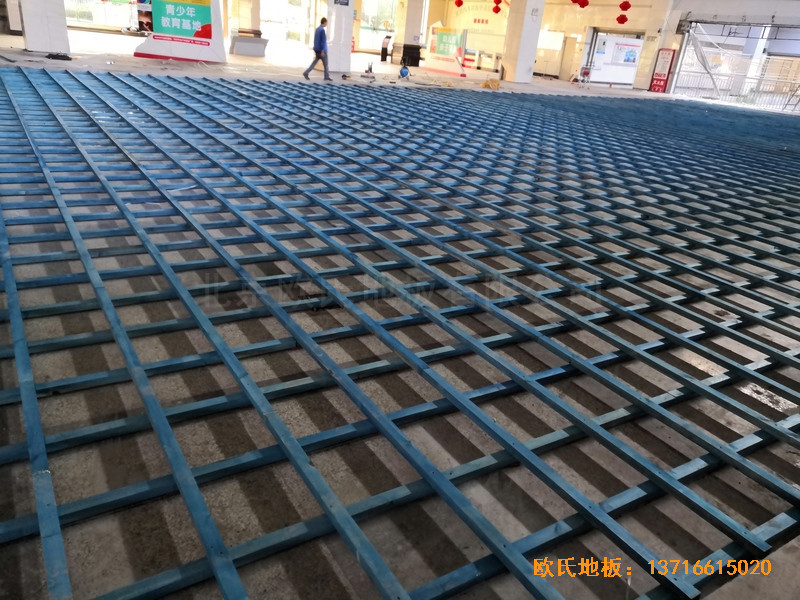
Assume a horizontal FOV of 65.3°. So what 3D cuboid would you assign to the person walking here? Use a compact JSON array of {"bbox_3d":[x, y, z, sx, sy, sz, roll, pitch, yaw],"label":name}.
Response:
[{"bbox_3d":[-2.342,-7.137,17.778,0.860,1.660,0.500,-8,27,-28],"label":"person walking"}]

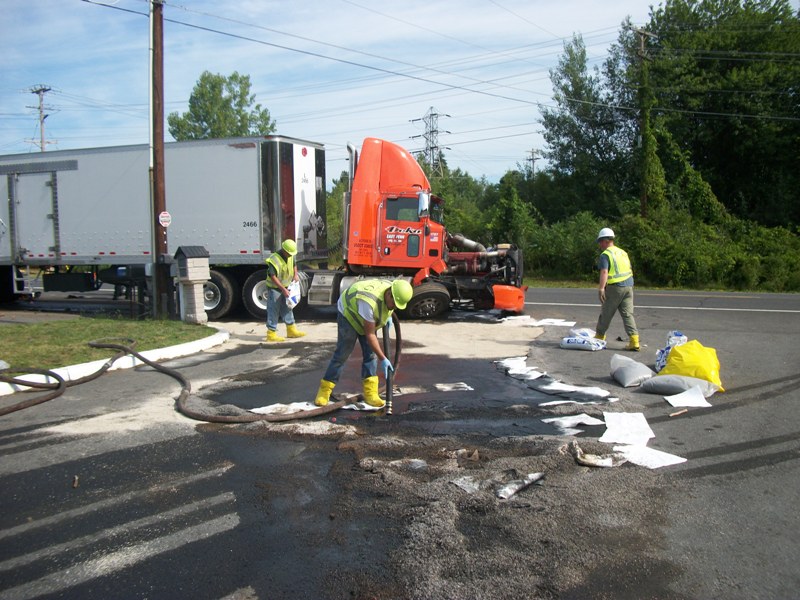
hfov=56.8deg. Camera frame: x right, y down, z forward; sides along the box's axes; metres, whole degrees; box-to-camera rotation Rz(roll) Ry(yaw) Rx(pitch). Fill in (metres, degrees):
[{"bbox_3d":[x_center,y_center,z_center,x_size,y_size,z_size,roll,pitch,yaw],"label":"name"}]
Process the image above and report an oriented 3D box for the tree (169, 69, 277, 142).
[{"bbox_3d":[-10.475,-7.507,44.542,6.400,11.800,6.400,-1,4,0],"label":"tree"}]

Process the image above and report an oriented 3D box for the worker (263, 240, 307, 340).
[{"bbox_3d":[-1.955,-0.161,12.341,0.550,1.710,0.550,3,5,40],"label":"worker"}]

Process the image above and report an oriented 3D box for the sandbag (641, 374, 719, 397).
[{"bbox_3d":[2.958,0.867,7.773,0.700,0.170,0.420,1,5,30],"label":"sandbag"}]

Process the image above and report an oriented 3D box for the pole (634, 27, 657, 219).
[{"bbox_3d":[10.112,-6.005,30.647,0.350,10.100,2.300,3,6,45],"label":"pole"}]

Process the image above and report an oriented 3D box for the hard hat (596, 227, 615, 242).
[{"bbox_3d":[3.058,-0.958,10.950,0.290,0.160,0.230,-8,-1,35],"label":"hard hat"}]

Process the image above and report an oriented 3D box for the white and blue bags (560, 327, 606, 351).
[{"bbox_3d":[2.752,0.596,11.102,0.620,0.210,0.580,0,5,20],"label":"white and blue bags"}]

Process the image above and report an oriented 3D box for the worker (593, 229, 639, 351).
[{"bbox_3d":[3.239,-0.167,10.938,0.550,1.790,0.630,-4,5,-43],"label":"worker"}]

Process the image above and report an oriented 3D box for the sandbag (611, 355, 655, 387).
[{"bbox_3d":[2.666,0.791,8.449,0.470,0.230,0.600,0,4,11],"label":"sandbag"}]

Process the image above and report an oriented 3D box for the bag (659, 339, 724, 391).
[{"bbox_3d":[3.148,0.670,7.985,0.680,0.480,0.550,1,4,22],"label":"bag"}]

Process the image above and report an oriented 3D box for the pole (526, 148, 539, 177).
[{"bbox_3d":[17.002,-12.216,94.518,2.000,14.000,0.400,-1,4,-11],"label":"pole"}]

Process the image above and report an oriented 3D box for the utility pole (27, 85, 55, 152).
[{"bbox_3d":[-22.692,-7.591,47.525,2.100,12.000,0.500,-3,5,-24],"label":"utility pole"}]

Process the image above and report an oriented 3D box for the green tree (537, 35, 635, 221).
[{"bbox_3d":[10.227,-7.743,39.560,5.500,12.800,5.500,-1,4,0],"label":"green tree"}]

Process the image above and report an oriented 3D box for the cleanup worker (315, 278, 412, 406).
[{"bbox_3d":[-0.358,0.408,7.157,0.820,1.250,0.620,1,4,25],"label":"cleanup worker"}]

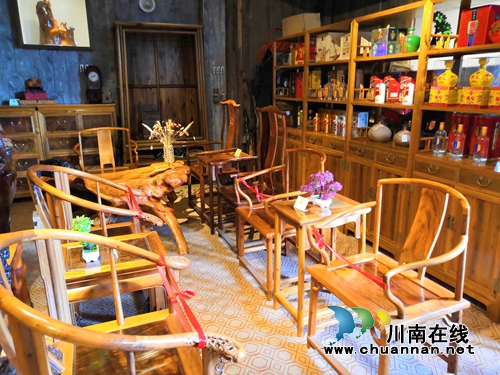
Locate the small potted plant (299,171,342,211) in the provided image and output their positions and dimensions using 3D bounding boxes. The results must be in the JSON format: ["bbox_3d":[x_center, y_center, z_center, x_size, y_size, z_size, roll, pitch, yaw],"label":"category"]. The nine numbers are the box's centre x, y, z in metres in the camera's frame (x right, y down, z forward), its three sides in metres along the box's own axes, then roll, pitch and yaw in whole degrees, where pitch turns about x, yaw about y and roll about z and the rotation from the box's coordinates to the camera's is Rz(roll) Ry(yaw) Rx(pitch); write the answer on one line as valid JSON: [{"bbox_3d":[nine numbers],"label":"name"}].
[{"bbox_3d":[0.435,0.020,2.454,0.179,0.186,0.214,-7,16,-24],"label":"small potted plant"}]

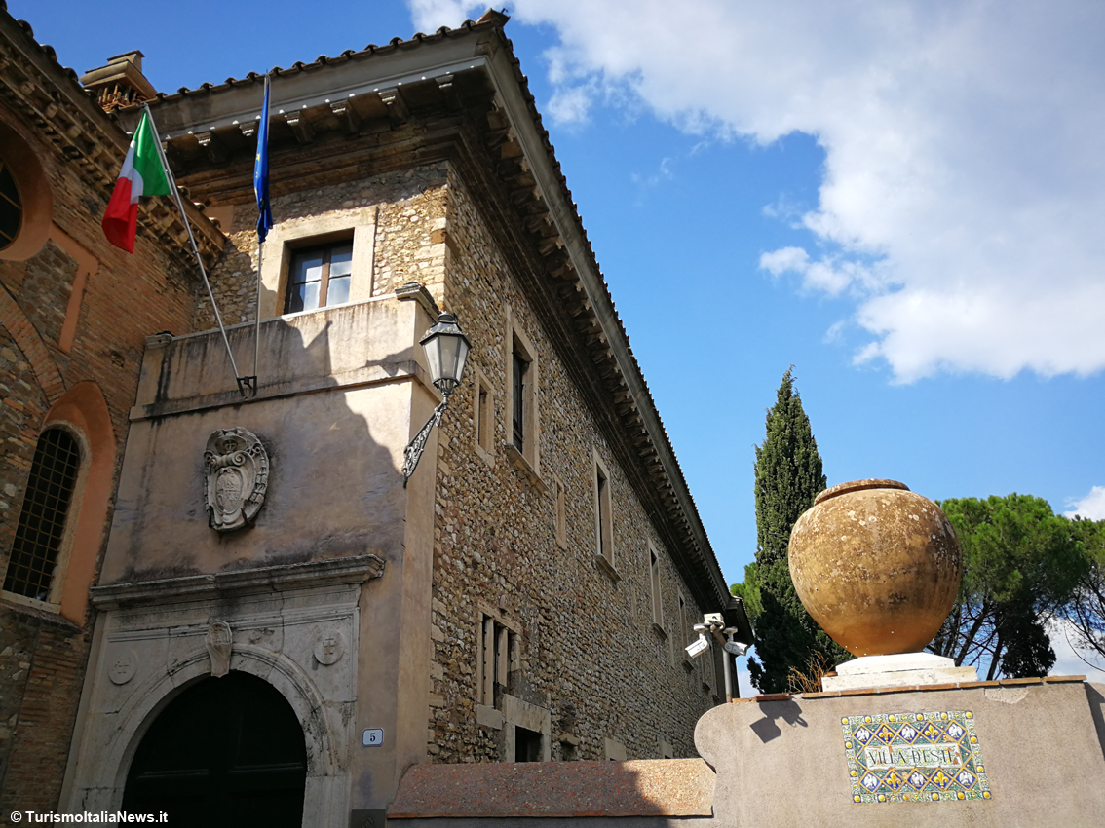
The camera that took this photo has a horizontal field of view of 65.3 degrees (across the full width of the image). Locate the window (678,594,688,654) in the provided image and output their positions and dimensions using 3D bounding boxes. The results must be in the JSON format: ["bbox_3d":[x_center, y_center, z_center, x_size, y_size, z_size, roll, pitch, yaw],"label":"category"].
[{"bbox_3d":[3.997,6.465,26.275,0.180,2.000,1.400,-9,-27,14],"label":"window"}]

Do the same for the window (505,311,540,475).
[{"bbox_3d":[-0.434,-0.236,12.576,0.180,2.200,1.500,-9,-27,14],"label":"window"}]

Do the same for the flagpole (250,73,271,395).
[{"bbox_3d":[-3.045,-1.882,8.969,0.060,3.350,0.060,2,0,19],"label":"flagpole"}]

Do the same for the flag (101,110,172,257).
[{"bbox_3d":[-4.418,-2.444,9.140,0.550,1.650,0.280,-9,-27,14],"label":"flag"}]

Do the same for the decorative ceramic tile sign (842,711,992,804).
[{"bbox_3d":[2.524,2.399,6.023,0.880,0.565,0.030,-9,-27,14],"label":"decorative ceramic tile sign"}]

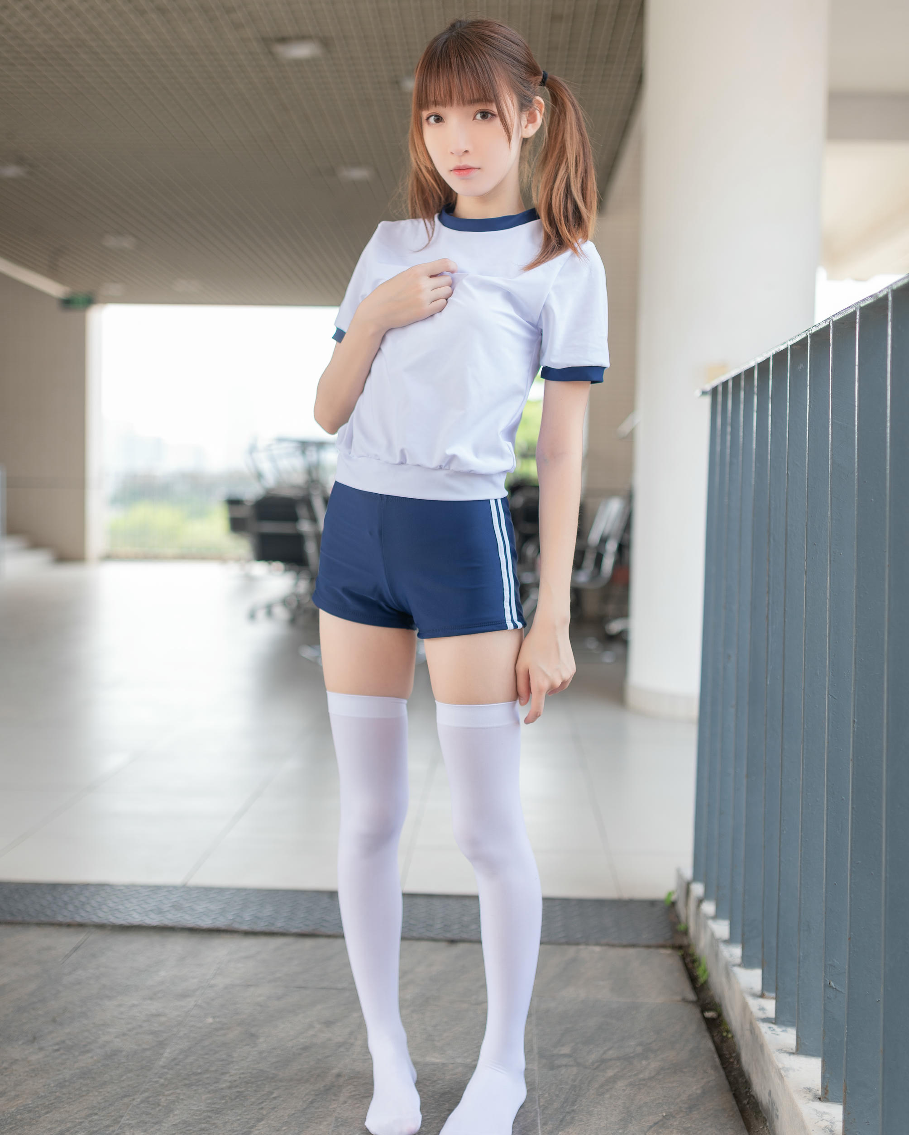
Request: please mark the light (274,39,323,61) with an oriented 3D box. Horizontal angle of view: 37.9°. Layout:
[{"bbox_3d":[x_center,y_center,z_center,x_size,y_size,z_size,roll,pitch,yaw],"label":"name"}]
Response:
[{"bbox_3d":[-0.795,-2.641,6.750,0.260,0.070,0.260,1,3,2],"label":"light"}]

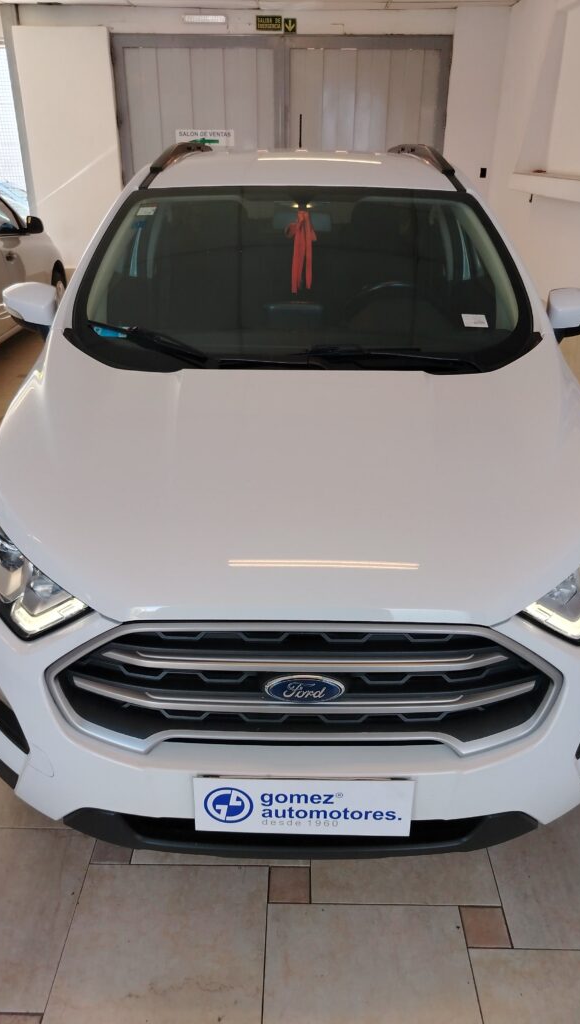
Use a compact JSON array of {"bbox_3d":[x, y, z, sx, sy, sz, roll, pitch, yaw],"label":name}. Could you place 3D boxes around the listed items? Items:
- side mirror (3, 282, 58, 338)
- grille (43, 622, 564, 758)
[{"bbox_3d":[-0.880,-0.690,2.407,0.215,0.180,0.145,0,26,0],"label":"side mirror"},{"bbox_3d":[0.027,0.304,1.276,0.970,0.270,0.150,0,26,0],"label":"grille"}]

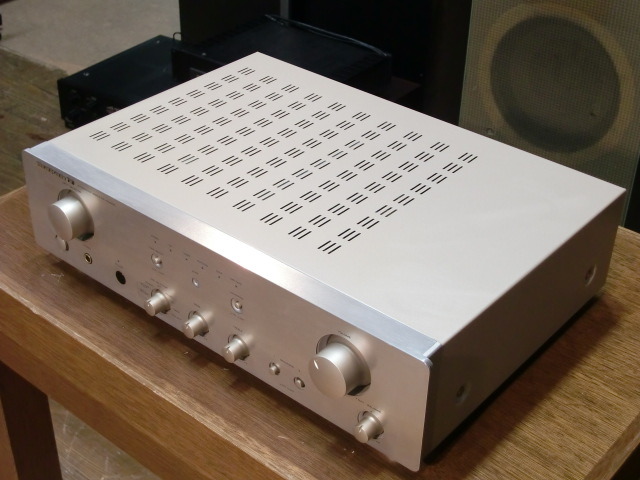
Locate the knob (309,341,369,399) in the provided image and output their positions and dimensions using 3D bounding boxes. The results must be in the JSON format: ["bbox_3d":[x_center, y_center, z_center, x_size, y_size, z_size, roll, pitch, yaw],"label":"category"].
[{"bbox_3d":[0.012,0.095,0.745,0.036,0.036,0.022,26,41,32],"label":"knob"}]

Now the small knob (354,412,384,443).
[{"bbox_3d":[0.035,0.140,0.754,0.015,0.015,0.016,26,41,32],"label":"small knob"}]

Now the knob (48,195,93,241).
[{"bbox_3d":[-0.224,-0.019,0.908,0.036,0.036,0.022,26,41,32],"label":"knob"}]

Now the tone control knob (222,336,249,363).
[{"bbox_3d":[-0.069,0.090,0.827,0.015,0.015,0.016,26,41,32],"label":"tone control knob"}]

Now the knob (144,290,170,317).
[{"bbox_3d":[-0.141,0.055,0.876,0.015,0.015,0.016,26,41,32],"label":"knob"}]

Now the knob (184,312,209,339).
[{"bbox_3d":[-0.105,0.073,0.851,0.015,0.015,0.016,26,41,32],"label":"knob"}]

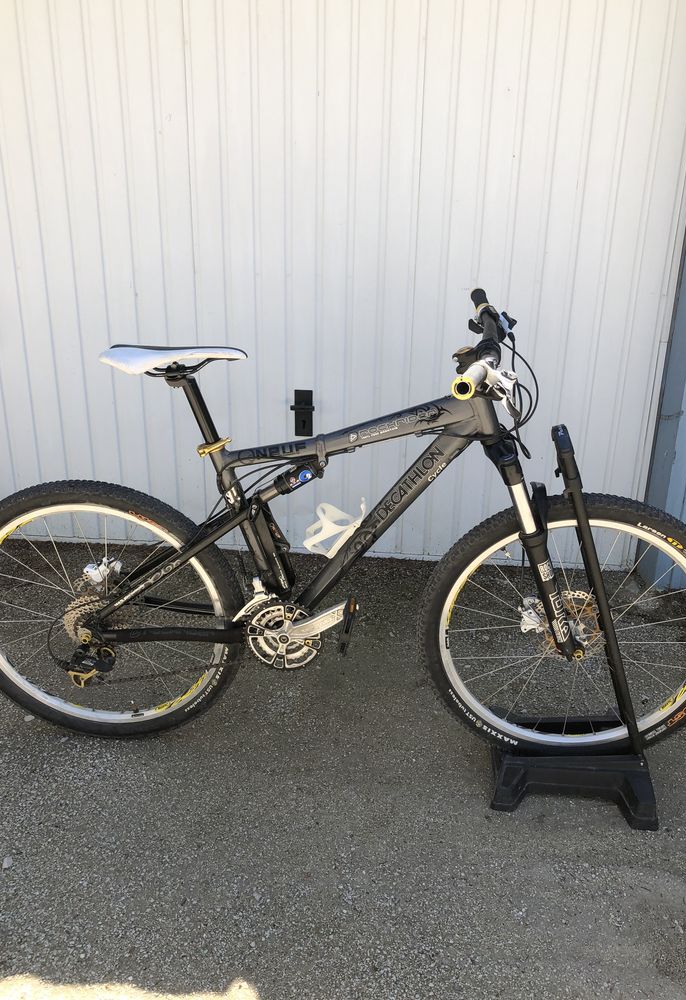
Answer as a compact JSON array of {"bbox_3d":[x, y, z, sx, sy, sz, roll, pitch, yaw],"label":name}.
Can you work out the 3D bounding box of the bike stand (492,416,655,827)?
[{"bbox_3d":[0.508,0.226,1.726,0.355,0.815,0.400,2,21,4],"label":"bike stand"}]

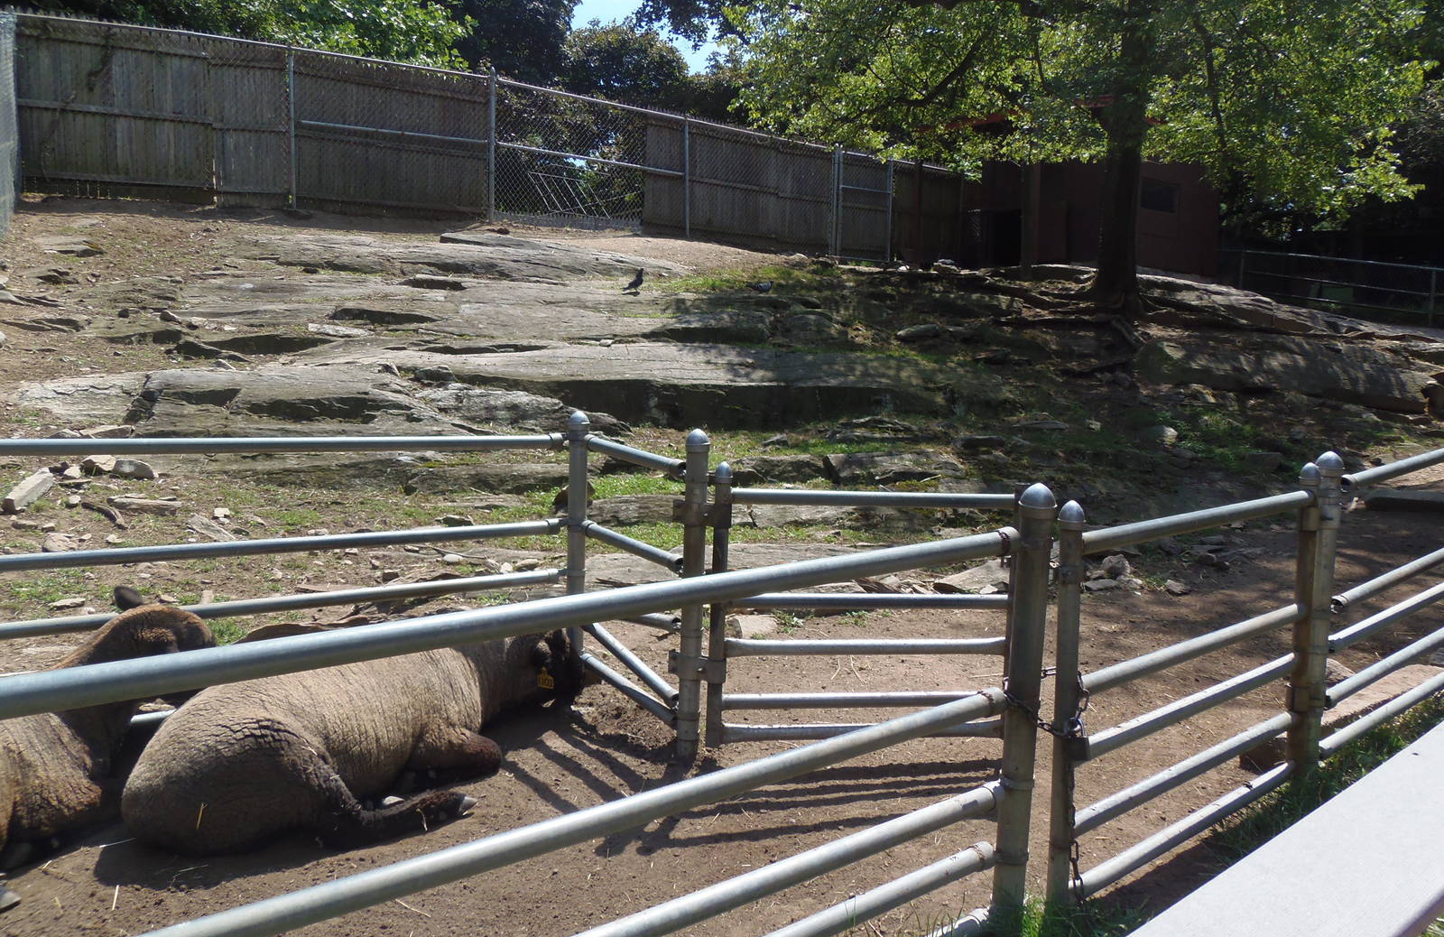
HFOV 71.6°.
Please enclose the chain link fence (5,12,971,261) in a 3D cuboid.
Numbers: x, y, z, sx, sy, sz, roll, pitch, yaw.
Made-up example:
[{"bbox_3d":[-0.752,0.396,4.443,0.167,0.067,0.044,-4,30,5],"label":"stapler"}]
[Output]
[{"bbox_3d":[-1.216,-4.382,15.269,15.861,2.150,0.180,-4,9,-38],"label":"chain link fence"}]

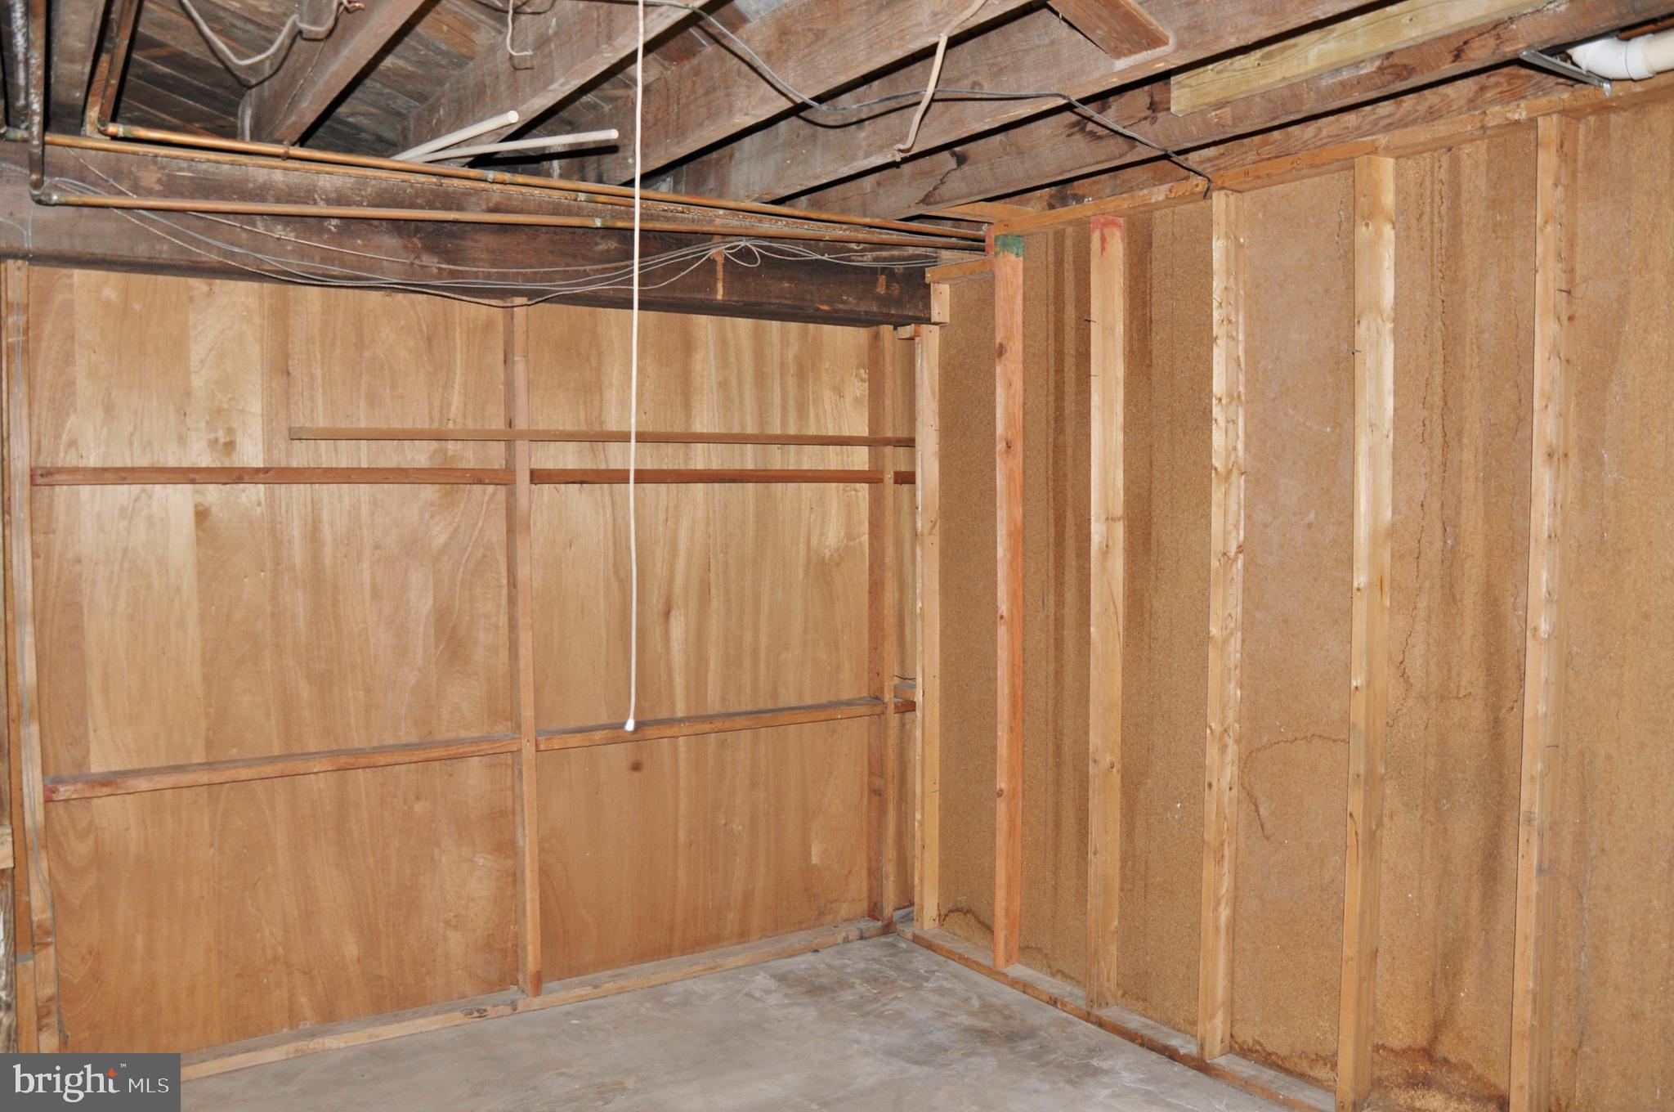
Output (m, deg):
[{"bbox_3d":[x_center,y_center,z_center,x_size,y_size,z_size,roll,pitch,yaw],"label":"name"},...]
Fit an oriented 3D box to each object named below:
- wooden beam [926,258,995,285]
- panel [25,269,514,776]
[{"bbox_3d":[0.416,-0.893,3.946,0.086,0.042,0.300,-3,4,-39],"label":"wooden beam"},{"bbox_3d":[-1.470,-0.088,3.394,1.183,1.270,0.018,-2,4,-29],"label":"panel"}]

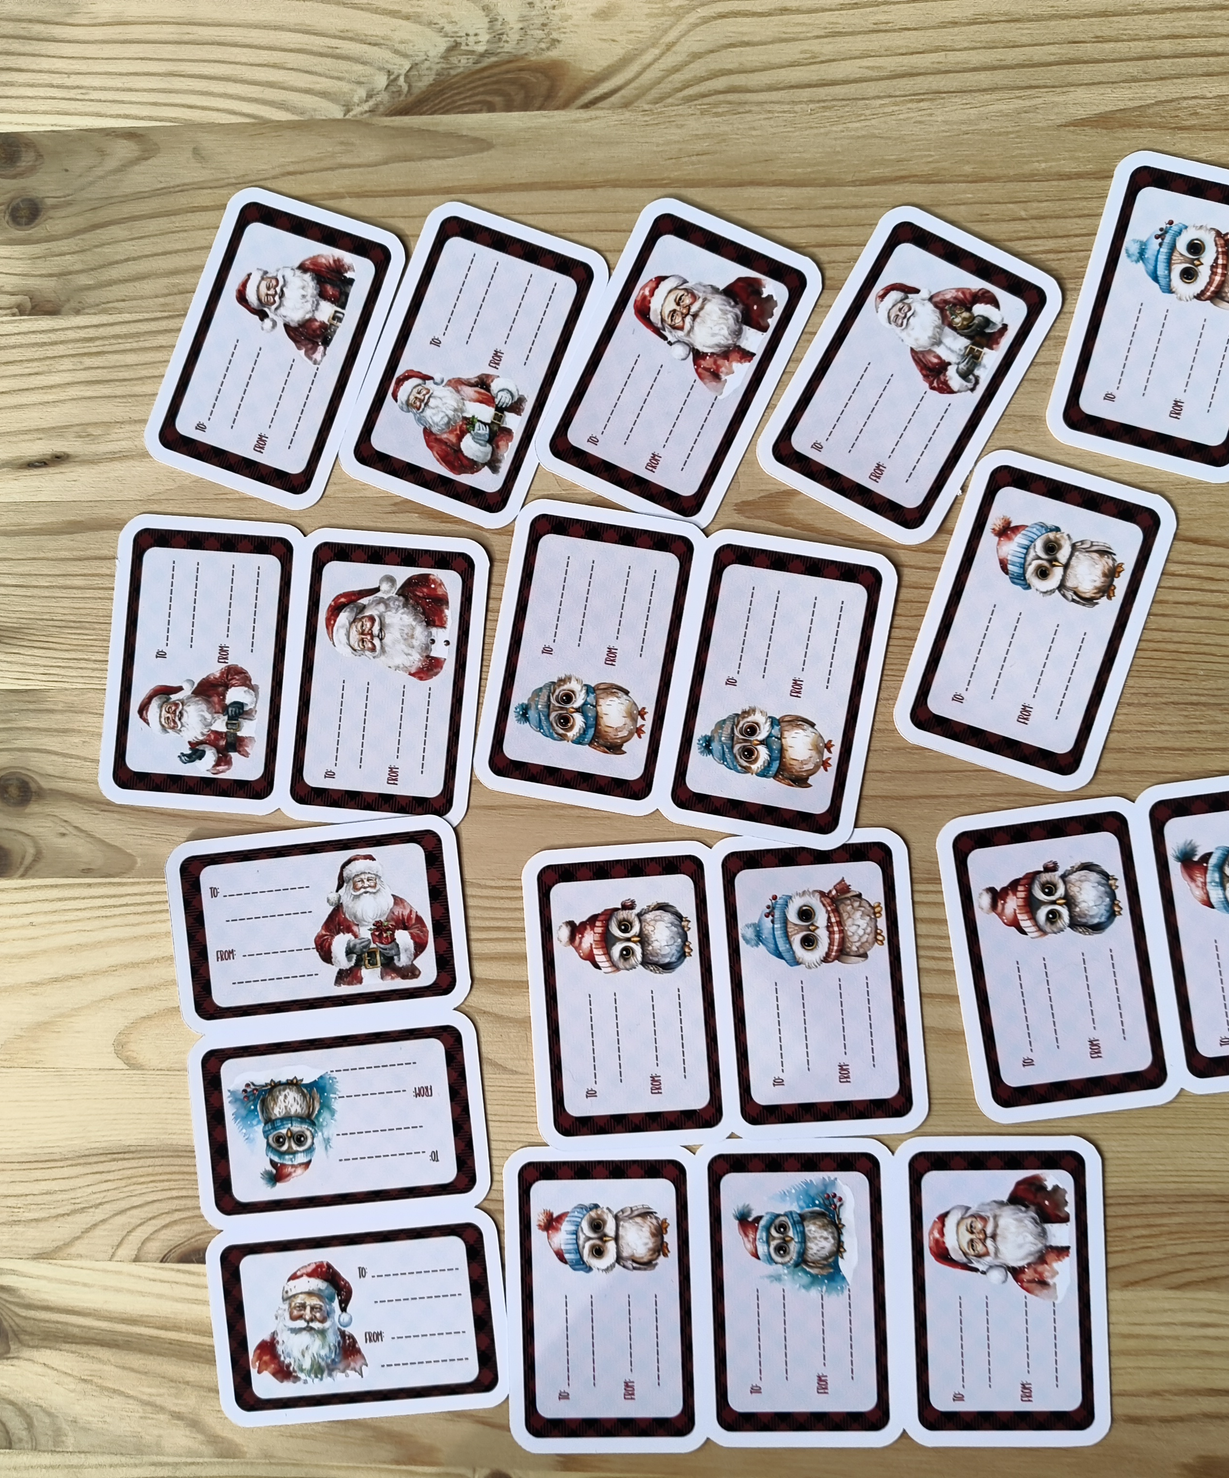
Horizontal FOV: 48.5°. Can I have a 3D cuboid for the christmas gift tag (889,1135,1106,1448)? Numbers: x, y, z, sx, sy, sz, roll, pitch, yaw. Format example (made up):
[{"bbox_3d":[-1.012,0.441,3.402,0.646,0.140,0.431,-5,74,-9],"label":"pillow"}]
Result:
[{"bbox_3d":[0.096,0.137,0.339,0.051,0.001,0.077,-2,89,4],"label":"christmas gift tag"}]

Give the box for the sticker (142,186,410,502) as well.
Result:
[{"bbox_3d":[-0.089,-0.103,0.359,0.051,0.001,0.077,20,90,5],"label":"sticker"}]

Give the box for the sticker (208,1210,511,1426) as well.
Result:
[{"bbox_3d":[-0.065,0.147,0.346,0.076,0.001,0.050,-7,88,4],"label":"sticker"}]

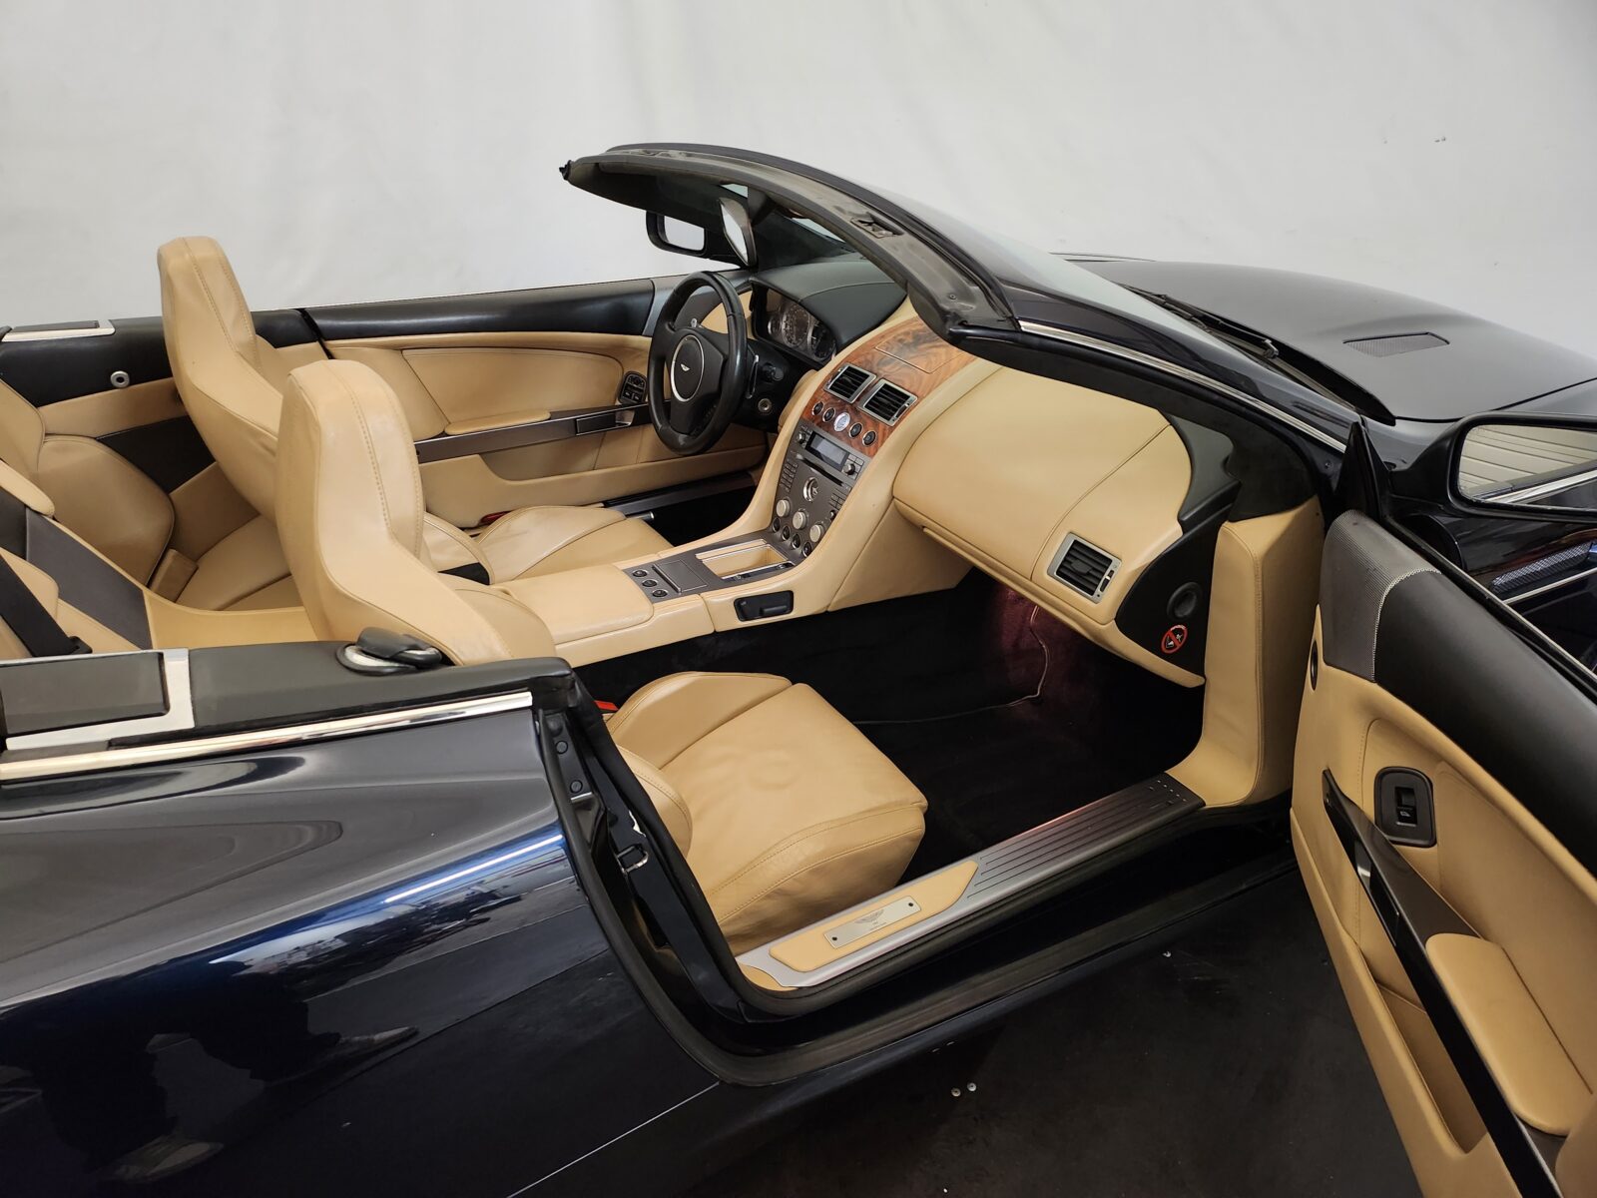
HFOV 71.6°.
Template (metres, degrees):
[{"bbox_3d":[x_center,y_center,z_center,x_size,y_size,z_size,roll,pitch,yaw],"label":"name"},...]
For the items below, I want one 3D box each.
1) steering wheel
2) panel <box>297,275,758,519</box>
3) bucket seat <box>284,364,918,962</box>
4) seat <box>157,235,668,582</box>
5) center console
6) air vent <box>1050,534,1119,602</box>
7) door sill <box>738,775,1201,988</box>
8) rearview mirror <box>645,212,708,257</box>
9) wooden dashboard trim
[{"bbox_3d":[-0.197,-0.490,2.311,0.100,0.370,0.370,1,25,-37],"label":"steering wheel"},{"bbox_3d":[-0.535,-0.461,2.564,1.060,0.540,0.150,-15,34,-29],"label":"panel"},{"bbox_3d":[-0.241,0.076,1.557,0.860,0.940,0.520,-15,34,-29],"label":"bucket seat"},{"bbox_3d":[-0.673,-0.241,2.104,0.850,0.930,0.520,-15,34,-29],"label":"seat"},{"bbox_3d":[-0.097,-0.189,2.037,0.490,0.310,0.270,-15,34,-29],"label":"center console"},{"bbox_3d":[0.465,-0.048,1.768,0.040,0.076,0.112,12,18,-40],"label":"air vent"},{"bbox_3d":[0.295,0.411,1.661,0.830,0.030,0.100,-15,34,-29],"label":"door sill"},{"bbox_3d":[-0.286,-0.900,2.741,0.090,0.130,0.200,-24,39,-39],"label":"rearview mirror"},{"bbox_3d":[0.180,-0.425,2.100,0.320,0.070,0.250,-44,43,-6],"label":"wooden dashboard trim"}]

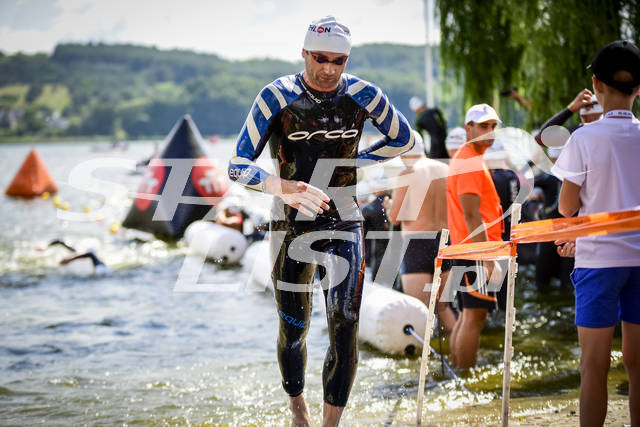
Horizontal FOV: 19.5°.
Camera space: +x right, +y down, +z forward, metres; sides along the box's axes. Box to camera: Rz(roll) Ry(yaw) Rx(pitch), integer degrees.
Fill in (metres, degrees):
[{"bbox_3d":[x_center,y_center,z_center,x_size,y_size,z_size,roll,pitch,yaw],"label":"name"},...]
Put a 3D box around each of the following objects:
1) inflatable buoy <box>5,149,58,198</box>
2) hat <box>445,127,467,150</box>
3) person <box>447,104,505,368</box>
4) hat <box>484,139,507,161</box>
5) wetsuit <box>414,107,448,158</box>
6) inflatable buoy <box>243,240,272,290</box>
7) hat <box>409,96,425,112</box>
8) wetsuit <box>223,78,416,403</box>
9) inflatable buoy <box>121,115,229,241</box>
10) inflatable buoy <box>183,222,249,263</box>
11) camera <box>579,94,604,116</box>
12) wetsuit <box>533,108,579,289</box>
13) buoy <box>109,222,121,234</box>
[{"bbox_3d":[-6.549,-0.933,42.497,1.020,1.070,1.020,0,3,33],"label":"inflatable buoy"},{"bbox_3d":[1.093,-0.599,15.000,0.180,0.180,0.210,0,2,6],"label":"hat"},{"bbox_3d":[0.875,0.246,10.535,0.360,1.720,0.500,0,2,9],"label":"person"},{"bbox_3d":[1.284,-0.470,13.700,0.180,0.180,0.210,0,2,6],"label":"hat"},{"bbox_3d":[1.224,-0.435,20.500,0.480,1.450,0.350,-2,3,-37],"label":"wetsuit"},{"bbox_3d":[-0.270,0.494,15.200,0.460,0.460,1.650,0,2,-10],"label":"inflatable buoy"},{"bbox_3d":[1.215,-1.372,23.500,0.200,0.160,0.170,-30,3,0],"label":"hat"},{"bbox_3d":[0.002,0.104,7.500,0.740,1.360,0.420,0,2,3],"label":"wetsuit"},{"bbox_3d":[-1.742,-0.469,24.000,1.550,1.700,1.400,0,2,0],"label":"inflatable buoy"},{"bbox_3d":[-1.090,0.325,19.300,0.460,0.460,1.650,0,2,-10],"label":"inflatable buoy"},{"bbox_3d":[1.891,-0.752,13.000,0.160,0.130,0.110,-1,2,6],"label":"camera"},{"bbox_3d":[1.772,0.097,12.700,0.650,1.550,0.400,0,2,9],"label":"wetsuit"},{"bbox_3d":[-2.689,0.196,24.427,0.140,0.135,0.140,-1,2,0],"label":"buoy"}]

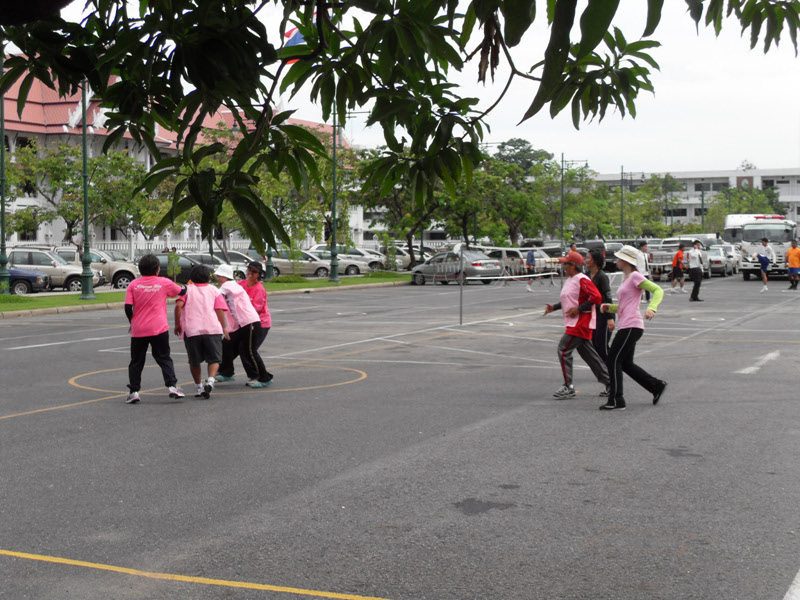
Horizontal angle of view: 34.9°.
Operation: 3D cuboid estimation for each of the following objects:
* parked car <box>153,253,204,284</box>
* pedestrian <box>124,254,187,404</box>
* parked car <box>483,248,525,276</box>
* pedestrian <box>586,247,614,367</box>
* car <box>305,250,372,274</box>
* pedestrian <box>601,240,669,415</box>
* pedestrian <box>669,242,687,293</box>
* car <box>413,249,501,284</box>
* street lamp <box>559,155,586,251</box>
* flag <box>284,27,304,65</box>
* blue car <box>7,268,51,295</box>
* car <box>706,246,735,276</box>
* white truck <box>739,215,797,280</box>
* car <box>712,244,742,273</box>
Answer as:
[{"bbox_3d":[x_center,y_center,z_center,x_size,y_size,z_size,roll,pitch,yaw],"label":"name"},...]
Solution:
[{"bbox_3d":[-10.353,-1.417,57.467,4.450,1.460,1.700,0,3,15],"label":"parked car"},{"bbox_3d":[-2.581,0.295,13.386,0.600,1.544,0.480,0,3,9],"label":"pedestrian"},{"bbox_3d":[5.047,-1.801,61.463,4.300,1.620,1.730,2,3,42],"label":"parked car"},{"bbox_3d":[2.379,0.178,15.065,0.450,1.570,0.480,-1,3,-16],"label":"pedestrian"},{"bbox_3d":[-3.785,-2.019,68.468,4.400,1.430,1.690,-1,3,-6],"label":"car"},{"bbox_3d":[2.300,0.262,12.564,0.680,1.610,0.520,0,3,0],"label":"pedestrian"},{"bbox_3d":[8.968,-1.025,40.765,0.550,1.550,0.480,0,3,-6],"label":"pedestrian"},{"bbox_3d":[2.455,-1.397,55.467,4.290,1.460,1.690,2,4,44],"label":"car"},{"bbox_3d":[10.986,-5.745,80.535,2.000,7.182,0.500,1,3,24],"label":"street lamp"},{"bbox_3d":[-6.408,-18.728,90.000,3.800,3.000,0.400,0,3,10],"label":"flag"},{"bbox_3d":[-15.403,-0.934,48.265,4.600,1.550,1.690,0,3,10],"label":"blue car"},{"bbox_3d":[15.195,-1.850,61.768,1.700,1.430,4.350,1,3,23],"label":"car"},{"bbox_3d":[16.694,-2.313,56.238,2.300,2.750,7.200,1,3,22],"label":"white truck"},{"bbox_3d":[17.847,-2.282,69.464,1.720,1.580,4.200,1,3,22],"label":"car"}]

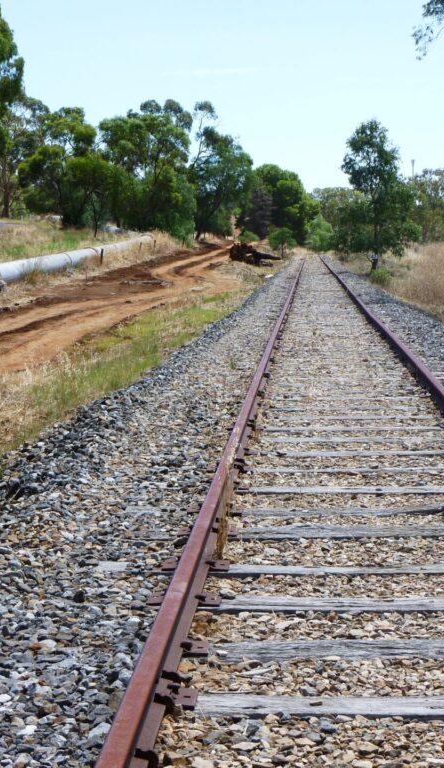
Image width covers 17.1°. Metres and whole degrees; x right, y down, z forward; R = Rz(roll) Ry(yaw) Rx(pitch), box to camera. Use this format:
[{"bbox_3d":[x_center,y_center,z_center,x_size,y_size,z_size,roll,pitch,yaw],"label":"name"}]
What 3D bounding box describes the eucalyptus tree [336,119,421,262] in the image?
[{"bbox_3d":[7.964,-9.583,76.000,4.300,7.900,4.200,0,6,0],"label":"eucalyptus tree"}]

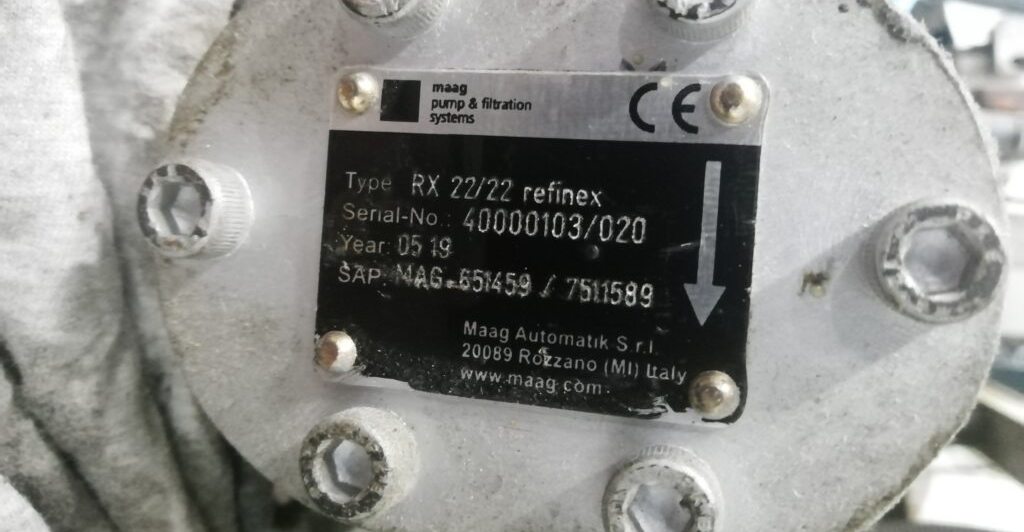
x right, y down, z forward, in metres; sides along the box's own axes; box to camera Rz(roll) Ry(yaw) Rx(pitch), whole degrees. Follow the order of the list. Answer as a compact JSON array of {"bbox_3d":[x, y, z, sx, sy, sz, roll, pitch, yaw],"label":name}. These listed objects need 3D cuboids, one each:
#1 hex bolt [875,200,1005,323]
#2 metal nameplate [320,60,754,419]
[{"bbox_3d":[0.064,-0.001,0.117,0.018,0.018,0.012,4,0,15],"label":"hex bolt"},{"bbox_3d":[0.002,-0.005,0.139,0.080,0.060,0.002,4,0,15],"label":"metal nameplate"}]

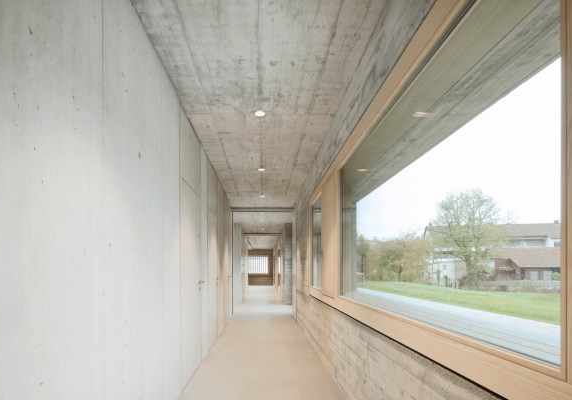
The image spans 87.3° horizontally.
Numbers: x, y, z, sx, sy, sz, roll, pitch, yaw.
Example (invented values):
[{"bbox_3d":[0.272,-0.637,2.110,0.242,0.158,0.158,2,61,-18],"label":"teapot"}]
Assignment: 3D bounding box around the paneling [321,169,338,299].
[{"bbox_3d":[0.490,0.415,3.330,0.060,1.330,0.800,0,-7,-4],"label":"paneling"}]

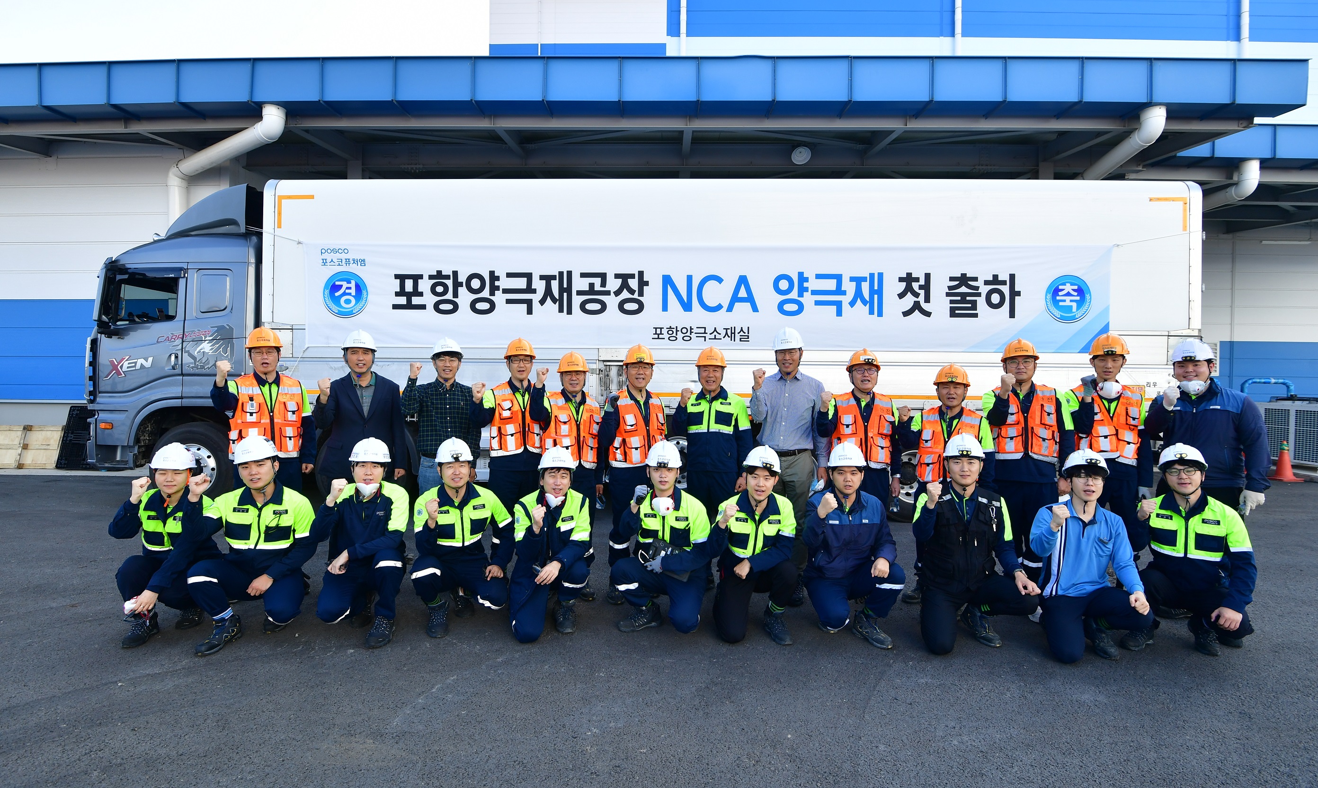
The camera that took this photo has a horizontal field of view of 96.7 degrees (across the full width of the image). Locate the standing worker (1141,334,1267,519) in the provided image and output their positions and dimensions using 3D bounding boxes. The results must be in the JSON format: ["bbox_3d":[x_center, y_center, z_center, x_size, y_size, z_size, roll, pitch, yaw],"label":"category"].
[{"bbox_3d":[3.742,0.536,4.020,0.627,1.835,0.440,0,0,45],"label":"standing worker"}]

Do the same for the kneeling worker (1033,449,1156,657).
[{"bbox_3d":[2.450,0.872,3.440,0.600,1.105,0.680,0,0,19],"label":"kneeling worker"}]

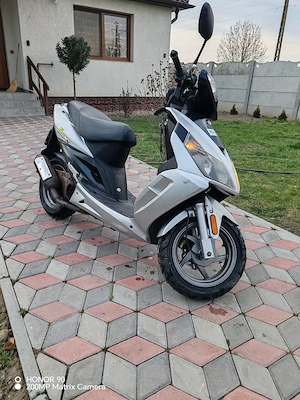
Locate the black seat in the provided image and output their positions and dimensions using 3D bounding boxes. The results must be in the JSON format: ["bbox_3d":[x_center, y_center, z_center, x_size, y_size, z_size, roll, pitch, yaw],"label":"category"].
[{"bbox_3d":[-0.335,-0.496,1.990,0.660,0.210,0.270,21,19,37],"label":"black seat"}]

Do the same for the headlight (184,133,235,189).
[{"bbox_3d":[0.268,-0.181,1.382,0.220,0.200,0.135,21,19,37],"label":"headlight"}]

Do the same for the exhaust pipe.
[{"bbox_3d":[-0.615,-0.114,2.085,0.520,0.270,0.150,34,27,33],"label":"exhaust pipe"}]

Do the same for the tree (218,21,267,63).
[{"bbox_3d":[6.605,-10.404,22.937,3.500,4.900,3.500,3,22,0],"label":"tree"}]

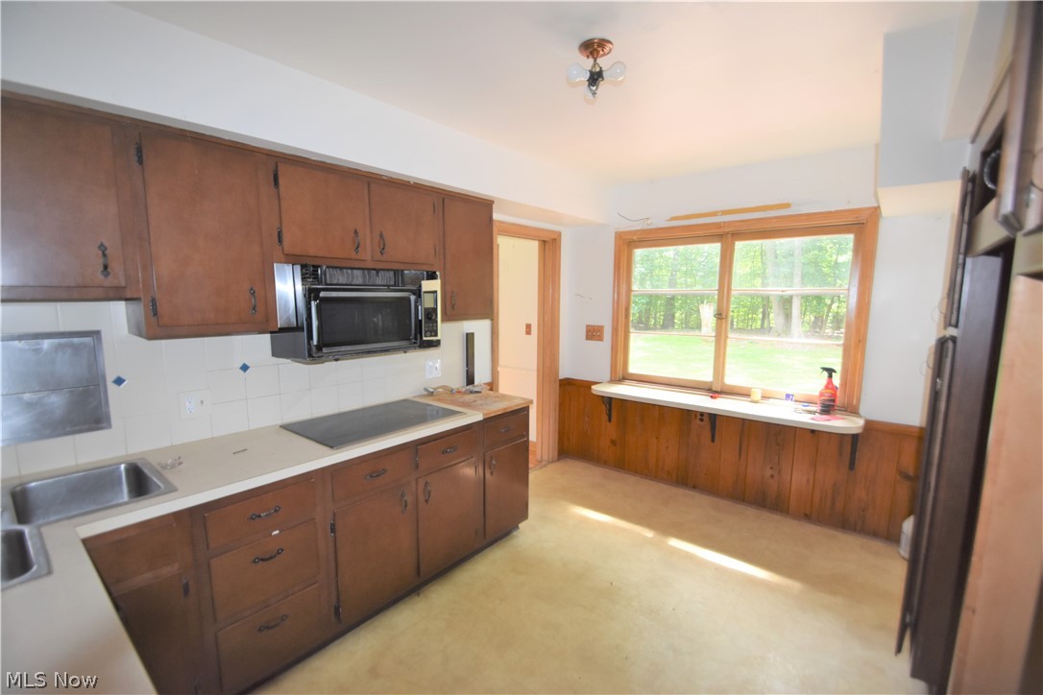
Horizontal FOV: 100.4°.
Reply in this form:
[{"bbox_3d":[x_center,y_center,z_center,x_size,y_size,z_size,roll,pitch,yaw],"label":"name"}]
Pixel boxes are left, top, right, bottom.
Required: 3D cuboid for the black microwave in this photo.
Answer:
[{"bbox_3d":[-0.858,-0.199,2.299,0.413,0.433,0.733,6,9,41],"label":"black microwave"}]

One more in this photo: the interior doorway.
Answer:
[{"bbox_3d":[0.013,0.055,3.749,0.160,2.116,0.902,6,9,41],"label":"interior doorway"}]

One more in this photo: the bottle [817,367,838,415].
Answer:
[{"bbox_3d":[1.943,0.280,2.754,0.096,0.280,0.062,2,7,17],"label":"bottle"}]

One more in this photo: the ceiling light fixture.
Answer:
[{"bbox_3d":[0.274,-1.031,1.642,0.215,0.170,0.190,1,7,11],"label":"ceiling light fixture"}]

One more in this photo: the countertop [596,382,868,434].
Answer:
[{"bbox_3d":[1.367,0.408,3.157,1.780,0.043,0.370,5,9,38],"label":"countertop"}]

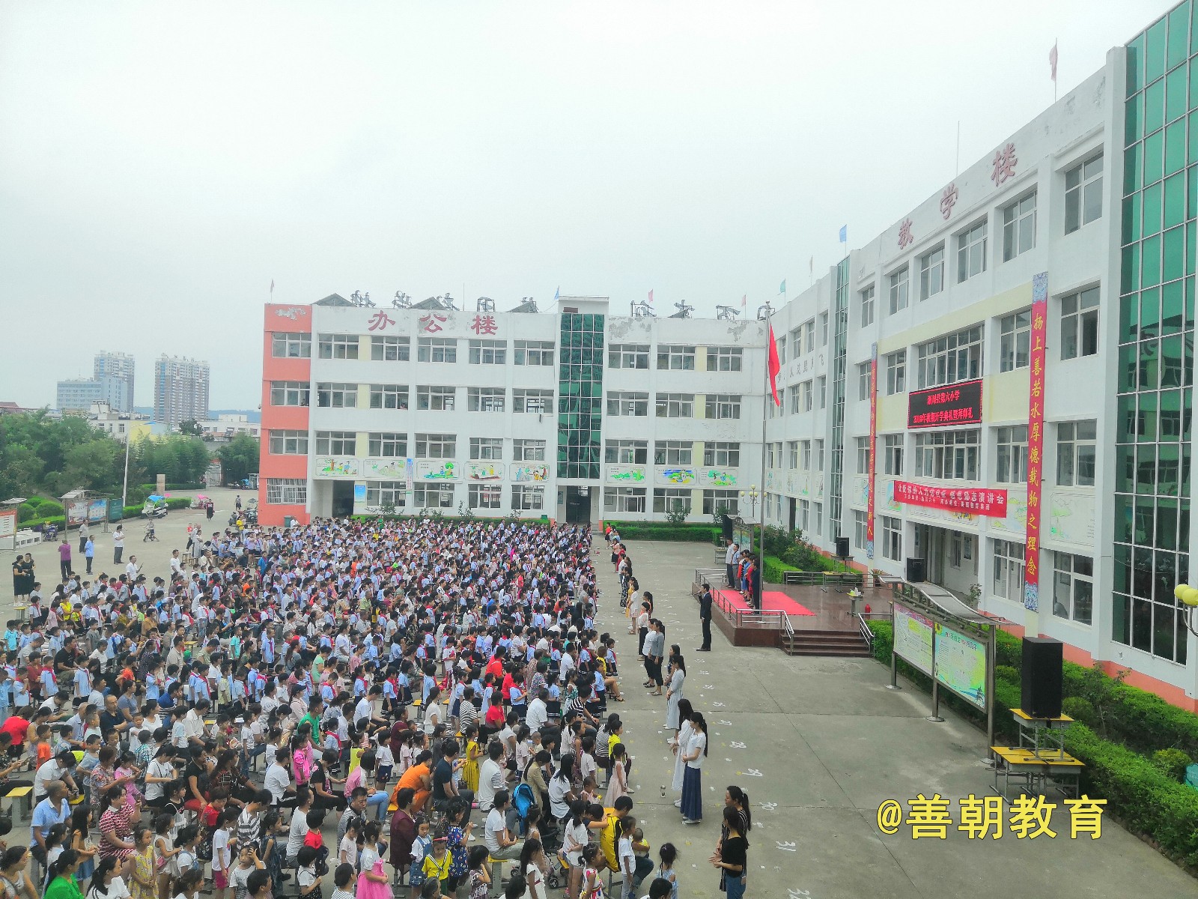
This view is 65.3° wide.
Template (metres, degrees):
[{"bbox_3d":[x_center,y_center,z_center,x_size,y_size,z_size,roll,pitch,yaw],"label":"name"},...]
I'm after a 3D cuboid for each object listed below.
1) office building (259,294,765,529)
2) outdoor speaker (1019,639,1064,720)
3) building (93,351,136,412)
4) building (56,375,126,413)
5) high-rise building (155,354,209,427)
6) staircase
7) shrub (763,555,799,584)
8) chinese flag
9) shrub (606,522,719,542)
[{"bbox_3d":[-5.835,-2.170,69.400,34.600,15.800,10.000,2,0,-2],"label":"office building"},{"bbox_3d":[7.315,3.770,15.477,0.480,1.220,0.530,2,0,-1],"label":"outdoor speaker"},{"bbox_3d":[-474.677,-48.683,917.075,25.000,92.800,25.000,1,0,30],"label":"building"},{"bbox_3d":[-397.606,-29.382,733.366,45.000,53.600,24.000,2,0,18],"label":"building"},{"bbox_3d":[-407.720,-46.698,914.187,24.000,88.800,42.000,1,0,30],"label":"high-rise building"},{"bbox_3d":[6.468,5.509,26.508,2.380,0.520,1.050,2,0,-2],"label":"staircase"},{"bbox_3d":[7.868,5.460,41.183,0.920,0.920,6.300,2,0,-1],"label":"shrub"},{"bbox_3d":[5.320,-2.575,28.251,0.430,2.450,0.300,2,0,-1],"label":"chinese flag"},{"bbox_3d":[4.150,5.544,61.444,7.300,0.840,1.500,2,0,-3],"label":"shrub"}]

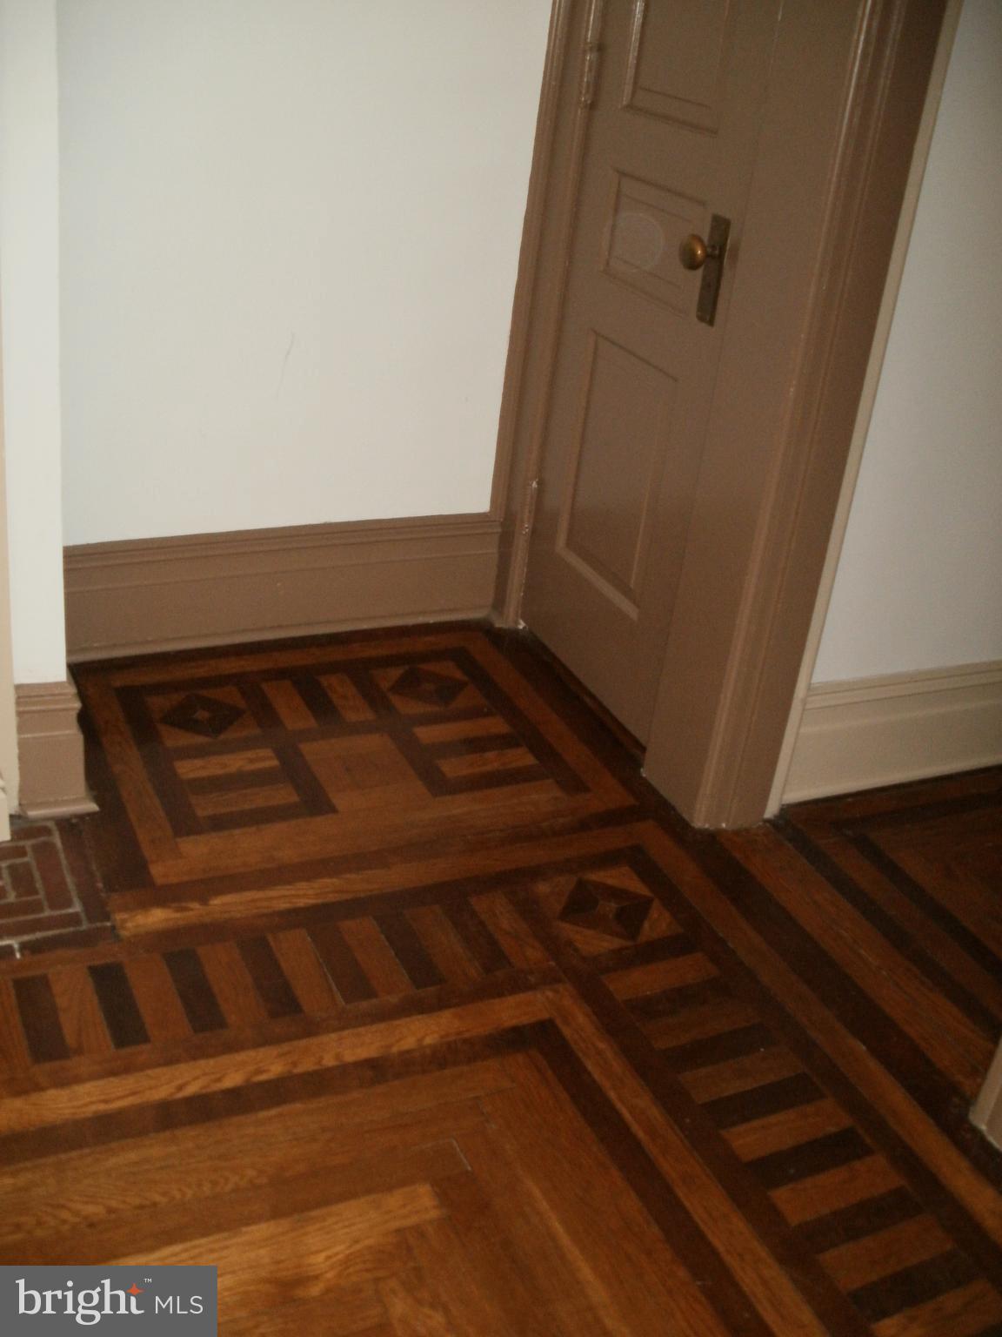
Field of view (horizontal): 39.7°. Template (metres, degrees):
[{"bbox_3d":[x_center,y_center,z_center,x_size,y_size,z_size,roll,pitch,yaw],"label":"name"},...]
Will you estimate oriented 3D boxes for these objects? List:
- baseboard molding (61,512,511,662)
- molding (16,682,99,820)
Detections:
[{"bbox_3d":[-0.449,-0.174,2.879,0.960,0.240,0.038,-7,30,-26],"label":"baseboard molding"},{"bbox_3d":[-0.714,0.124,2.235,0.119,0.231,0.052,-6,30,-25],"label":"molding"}]

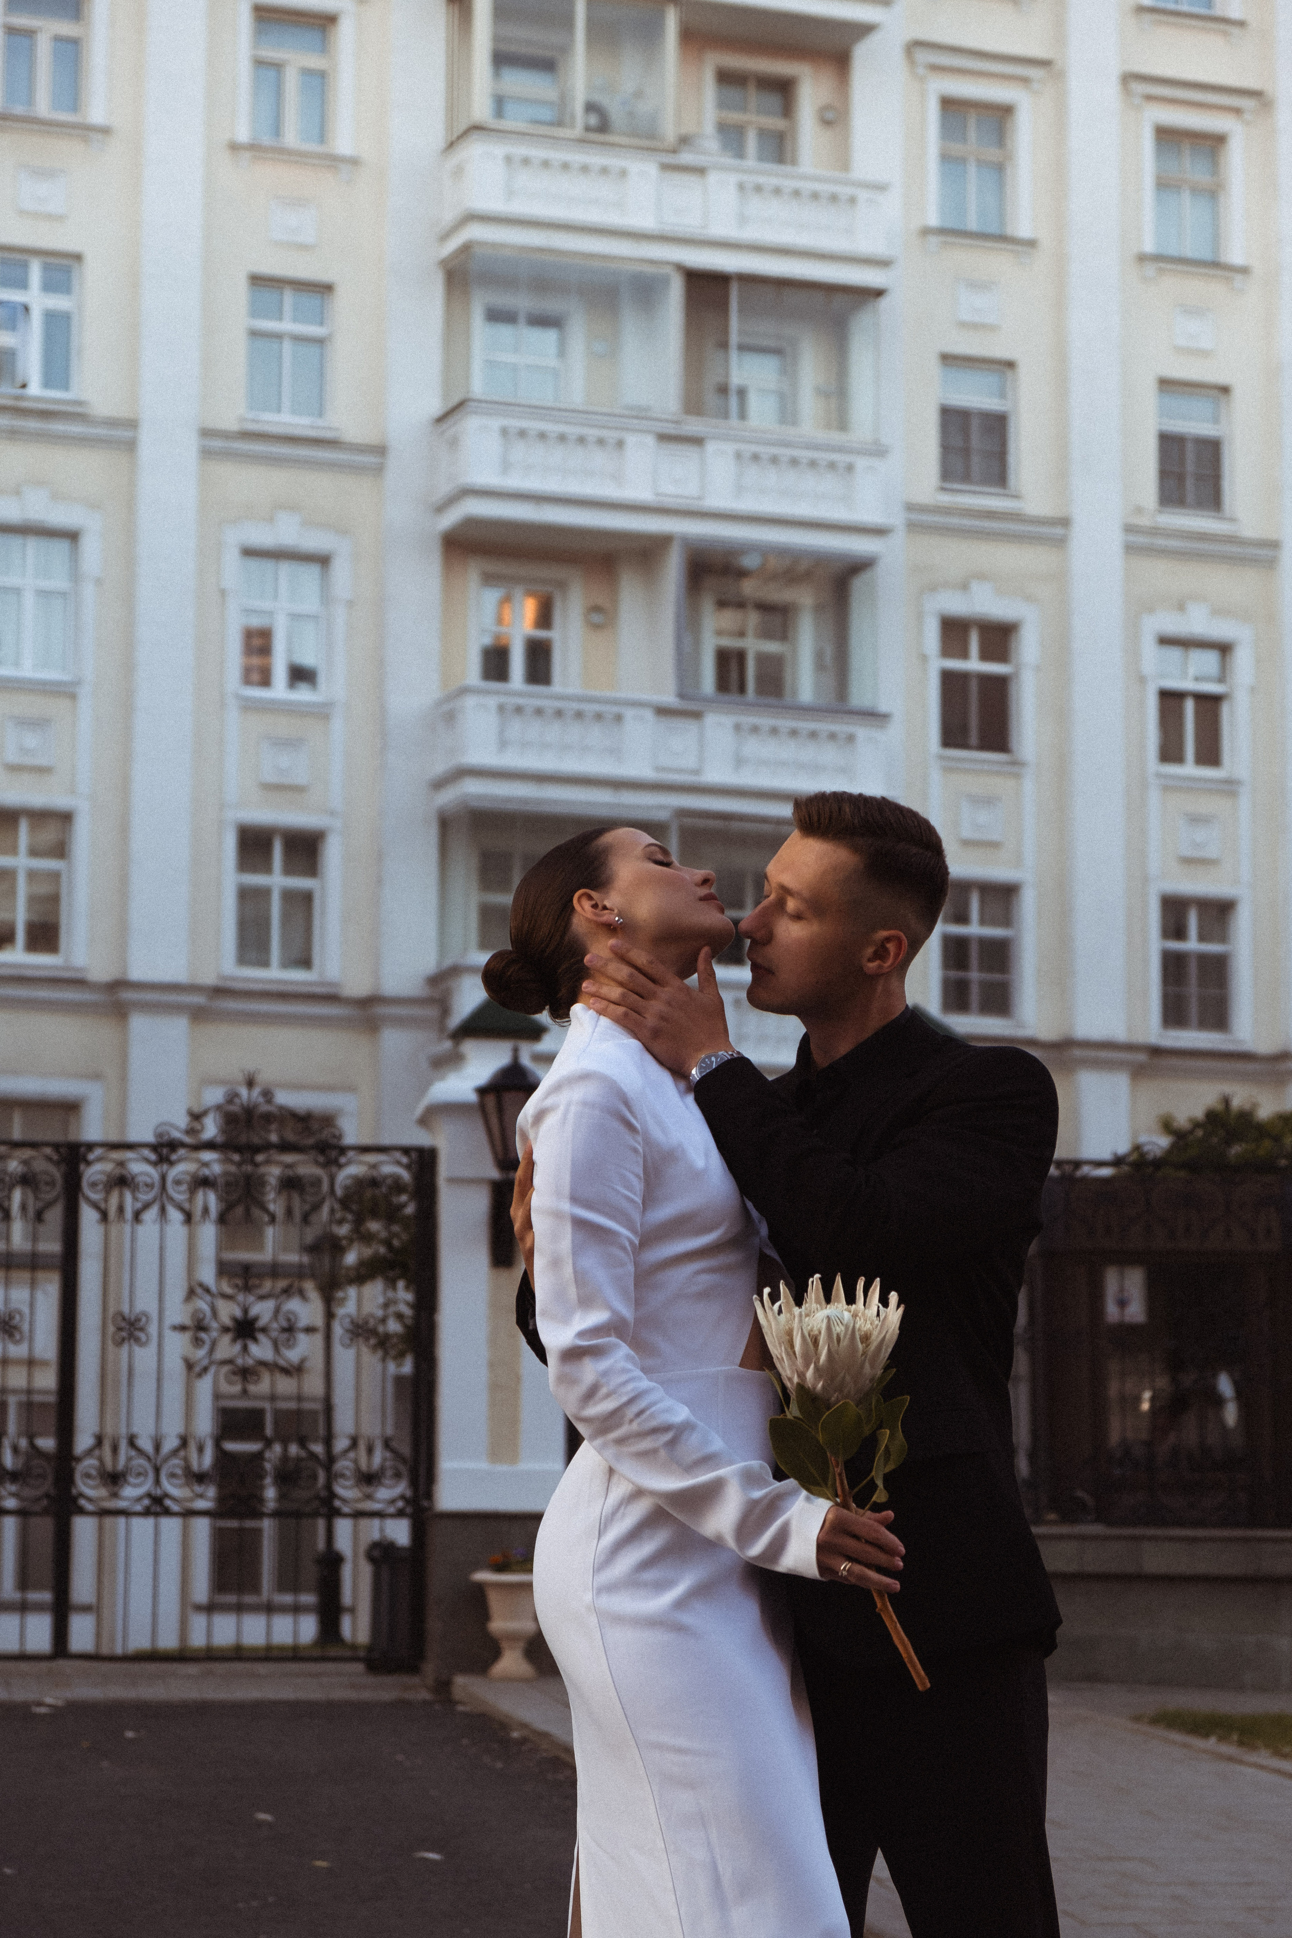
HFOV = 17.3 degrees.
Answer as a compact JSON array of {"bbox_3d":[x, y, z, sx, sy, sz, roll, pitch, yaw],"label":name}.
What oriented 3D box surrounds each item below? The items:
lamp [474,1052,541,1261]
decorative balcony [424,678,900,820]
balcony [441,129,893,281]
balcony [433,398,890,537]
[{"bbox_3d":[-0.704,0.994,22.600,0.420,1.170,0.560,1,-7,-9],"label":"lamp"},{"bbox_3d":[0.179,-2.371,49.694,5.360,1.350,1.100,3,-8,-22],"label":"decorative balcony"},{"bbox_3d":[0.233,-8.843,50.474,5.360,1.350,1.100,3,-8,-22],"label":"balcony"},{"bbox_3d":[0.206,-5.654,50.074,5.360,1.350,1.100,3,-8,-22],"label":"balcony"}]

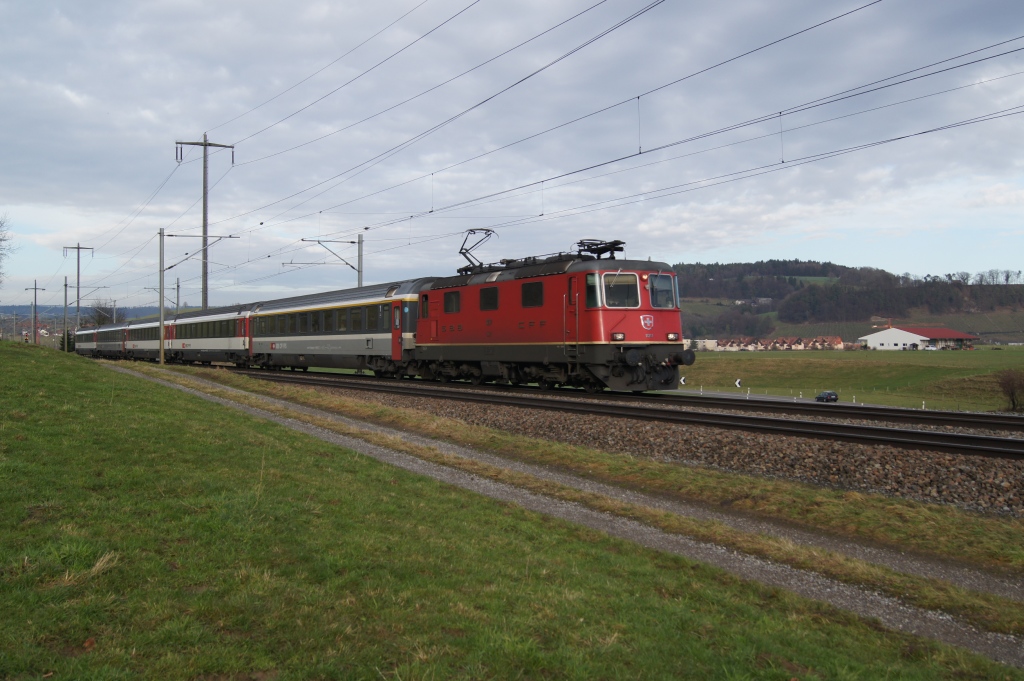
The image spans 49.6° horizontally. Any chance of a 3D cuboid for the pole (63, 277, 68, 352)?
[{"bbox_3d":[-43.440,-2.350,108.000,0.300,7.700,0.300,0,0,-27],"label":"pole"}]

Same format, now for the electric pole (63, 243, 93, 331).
[{"bbox_3d":[-87.900,-8.300,225.000,5.800,23.300,0.450,0,0,-27],"label":"electric pole"}]

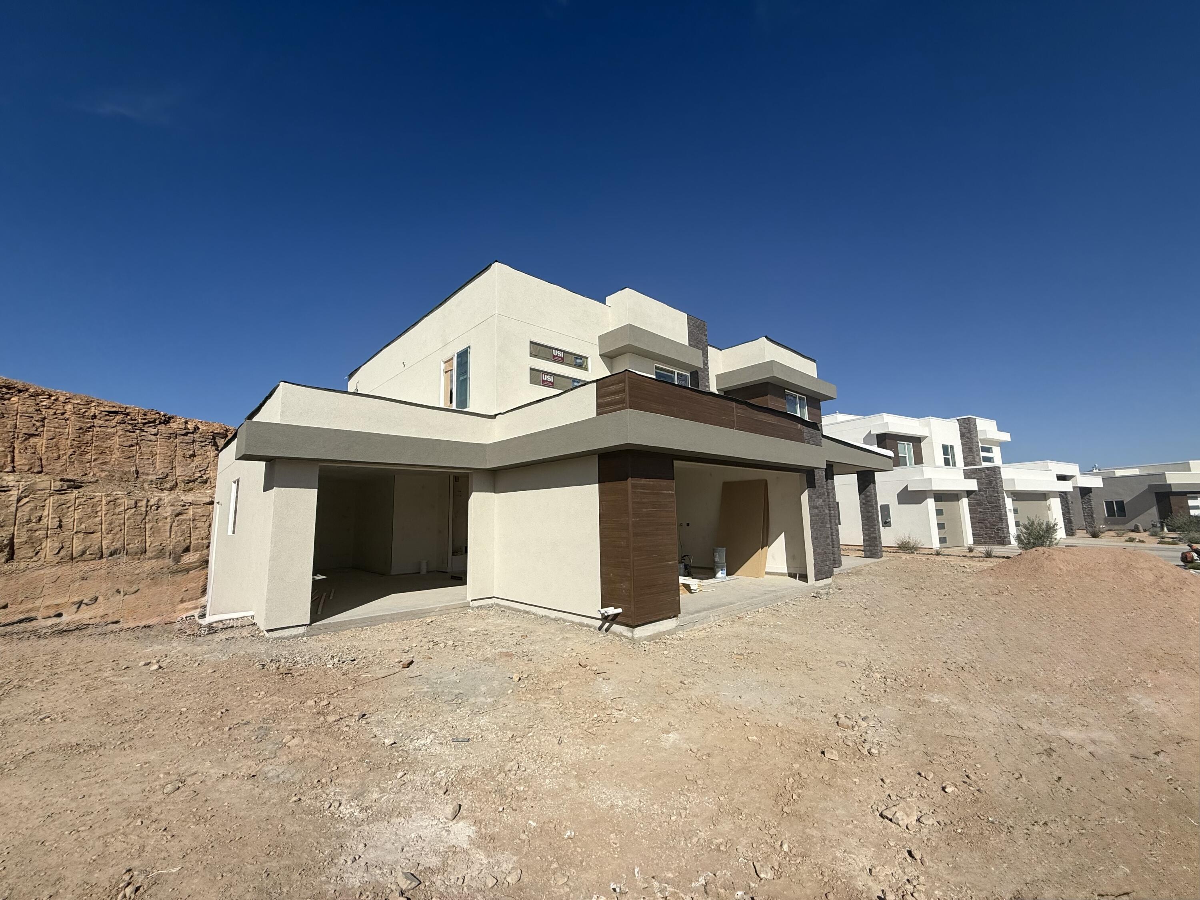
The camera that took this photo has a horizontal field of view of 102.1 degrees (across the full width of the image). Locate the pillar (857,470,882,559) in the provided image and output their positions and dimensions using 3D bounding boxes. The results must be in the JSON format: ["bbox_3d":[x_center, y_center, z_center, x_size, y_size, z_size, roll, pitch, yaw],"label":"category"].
[{"bbox_3d":[8.601,2.060,15.581,0.430,2.740,0.430,6,-11,-43],"label":"pillar"}]

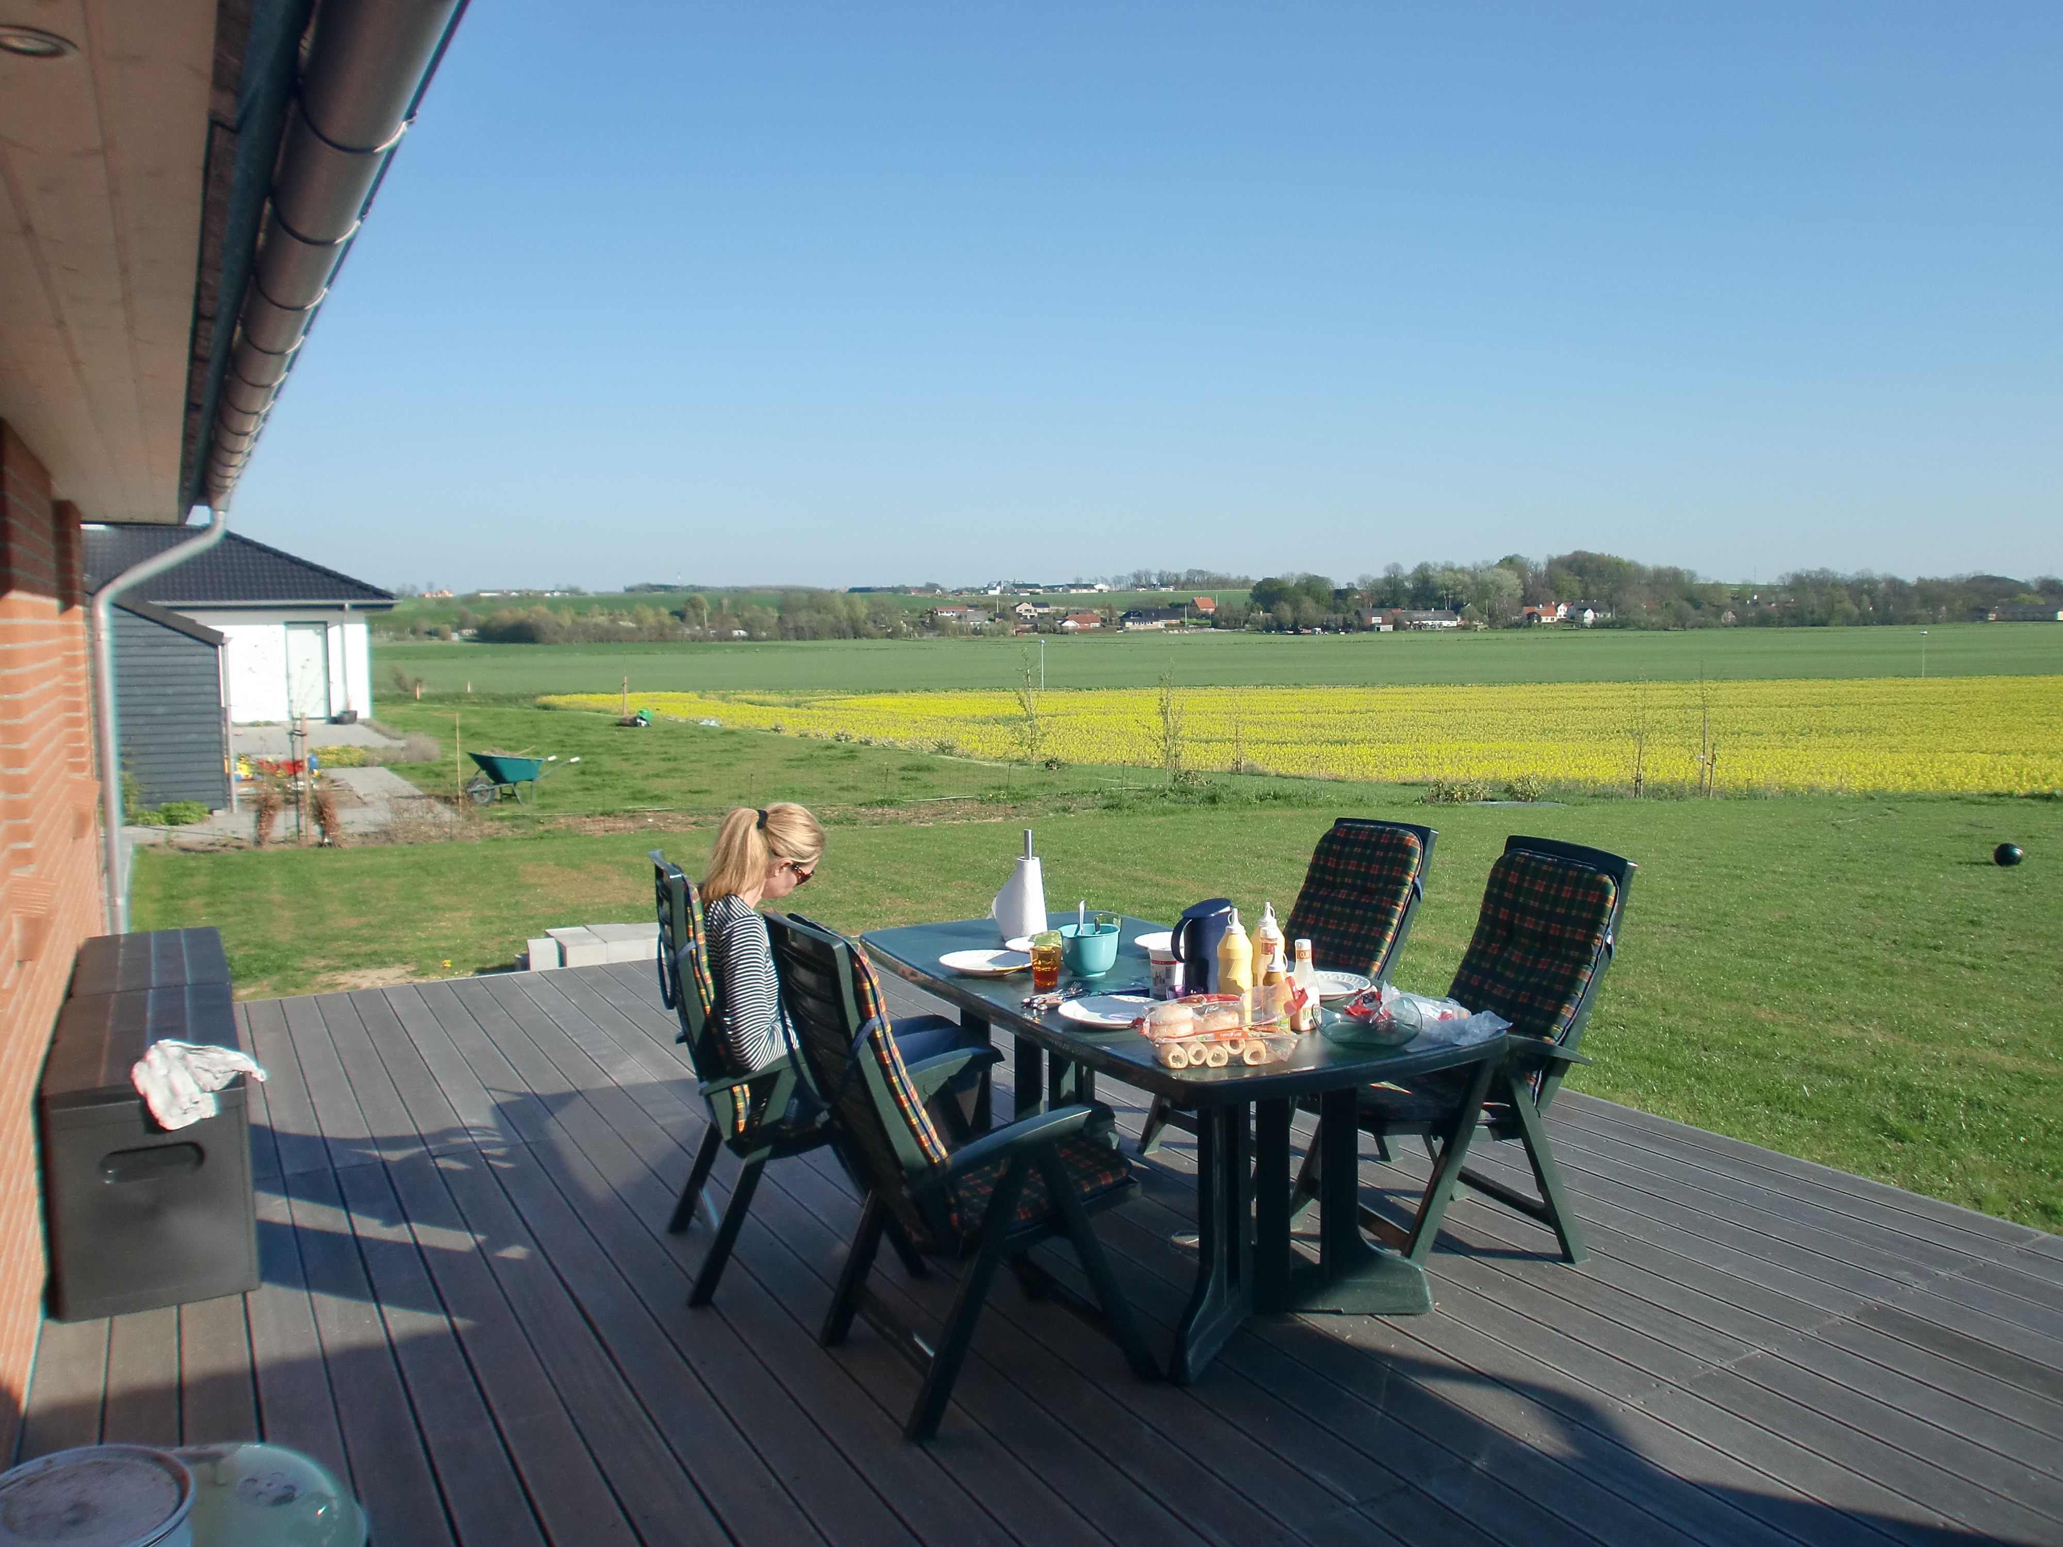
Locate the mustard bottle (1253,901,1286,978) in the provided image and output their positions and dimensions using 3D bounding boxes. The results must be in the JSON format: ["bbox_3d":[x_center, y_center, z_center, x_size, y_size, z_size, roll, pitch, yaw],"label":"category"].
[{"bbox_3d":[0.568,0.444,3.709,0.083,0.264,0.083,-1,5,0],"label":"mustard bottle"}]

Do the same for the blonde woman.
[{"bbox_3d":[-0.500,0.672,4.125,0.720,1.220,0.480,-3,5,-21],"label":"blonde woman"}]

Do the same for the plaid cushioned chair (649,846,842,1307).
[{"bbox_3d":[-0.655,0.745,4.072,0.636,1.089,0.580,-3,5,-21],"label":"plaid cushioned chair"}]

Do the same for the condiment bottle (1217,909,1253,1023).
[{"bbox_3d":[0.475,0.453,3.621,0.083,0.264,0.083,-1,5,0],"label":"condiment bottle"}]

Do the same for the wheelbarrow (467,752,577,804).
[{"bbox_3d":[-6.641,0.063,20.300,1.420,0.680,0.640,-5,7,-40],"label":"wheelbarrow"}]

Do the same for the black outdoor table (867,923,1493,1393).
[{"bbox_3d":[0.311,0.903,4.186,1.012,0.730,1.939,-4,6,-29],"label":"black outdoor table"}]

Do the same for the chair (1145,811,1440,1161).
[{"bbox_3d":[0.806,0.691,4.846,0.763,1.022,0.580,-4,6,-31],"label":"chair"}]

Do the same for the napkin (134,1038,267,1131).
[{"bbox_3d":[-2.103,0.791,3.909,0.280,0.150,0.280,-4,6,-29],"label":"napkin"}]

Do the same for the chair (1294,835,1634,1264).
[{"bbox_3d":[1.145,0.740,4.116,0.753,1.047,0.580,-3,6,-22],"label":"chair"}]

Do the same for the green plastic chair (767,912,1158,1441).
[{"bbox_3d":[-0.174,0.812,3.430,0.731,1.057,0.580,-3,6,-28],"label":"green plastic chair"}]

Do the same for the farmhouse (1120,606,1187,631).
[{"bbox_3d":[35.339,-44.934,450.000,19.000,6.800,9.500,0,5,6],"label":"farmhouse"}]

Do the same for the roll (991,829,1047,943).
[{"bbox_3d":[-0.034,0.332,4.682,0.150,0.330,0.150,-1,5,0],"label":"roll"}]

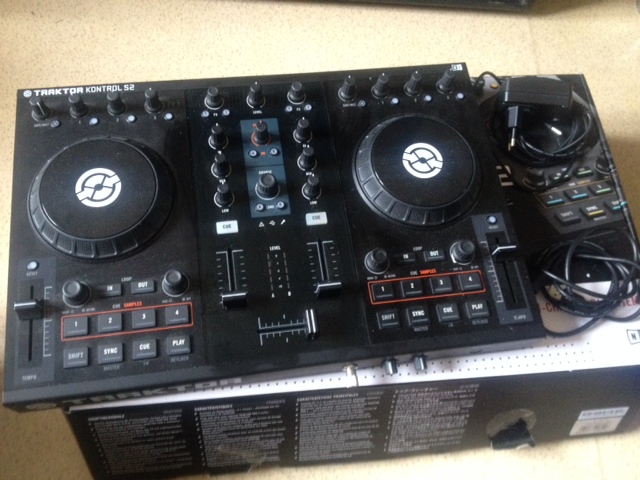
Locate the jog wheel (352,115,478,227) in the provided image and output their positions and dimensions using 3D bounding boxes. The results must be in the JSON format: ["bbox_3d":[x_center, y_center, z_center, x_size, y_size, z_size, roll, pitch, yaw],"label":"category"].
[{"bbox_3d":[0.095,-0.070,0.608,0.124,0.018,0.124,2,65,-5],"label":"jog wheel"}]

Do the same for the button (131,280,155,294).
[{"bbox_3d":[-0.147,0.039,0.537,0.018,0.004,0.010,-6,67,-8],"label":"button"}]

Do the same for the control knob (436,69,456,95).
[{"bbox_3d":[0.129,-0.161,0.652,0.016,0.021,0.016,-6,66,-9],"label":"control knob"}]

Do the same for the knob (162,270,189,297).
[{"bbox_3d":[-0.121,0.034,0.537,0.021,0.018,0.021,-6,66,-9],"label":"knob"}]

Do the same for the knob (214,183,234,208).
[{"bbox_3d":[-0.086,-0.041,0.582,0.016,0.020,0.016,-6,67,-9],"label":"knob"}]

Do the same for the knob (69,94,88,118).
[{"bbox_3d":[-0.227,-0.127,0.605,0.016,0.019,0.016,-6,67,-9],"label":"knob"}]

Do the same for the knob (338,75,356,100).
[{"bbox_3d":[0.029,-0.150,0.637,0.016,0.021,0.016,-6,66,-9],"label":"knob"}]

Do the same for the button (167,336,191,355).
[{"bbox_3d":[-0.113,0.085,0.521,0.018,0.005,0.016,-6,66,-9],"label":"button"}]

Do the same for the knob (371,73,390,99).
[{"bbox_3d":[0.061,-0.152,0.636,0.017,0.019,0.017,-6,67,-8],"label":"knob"}]

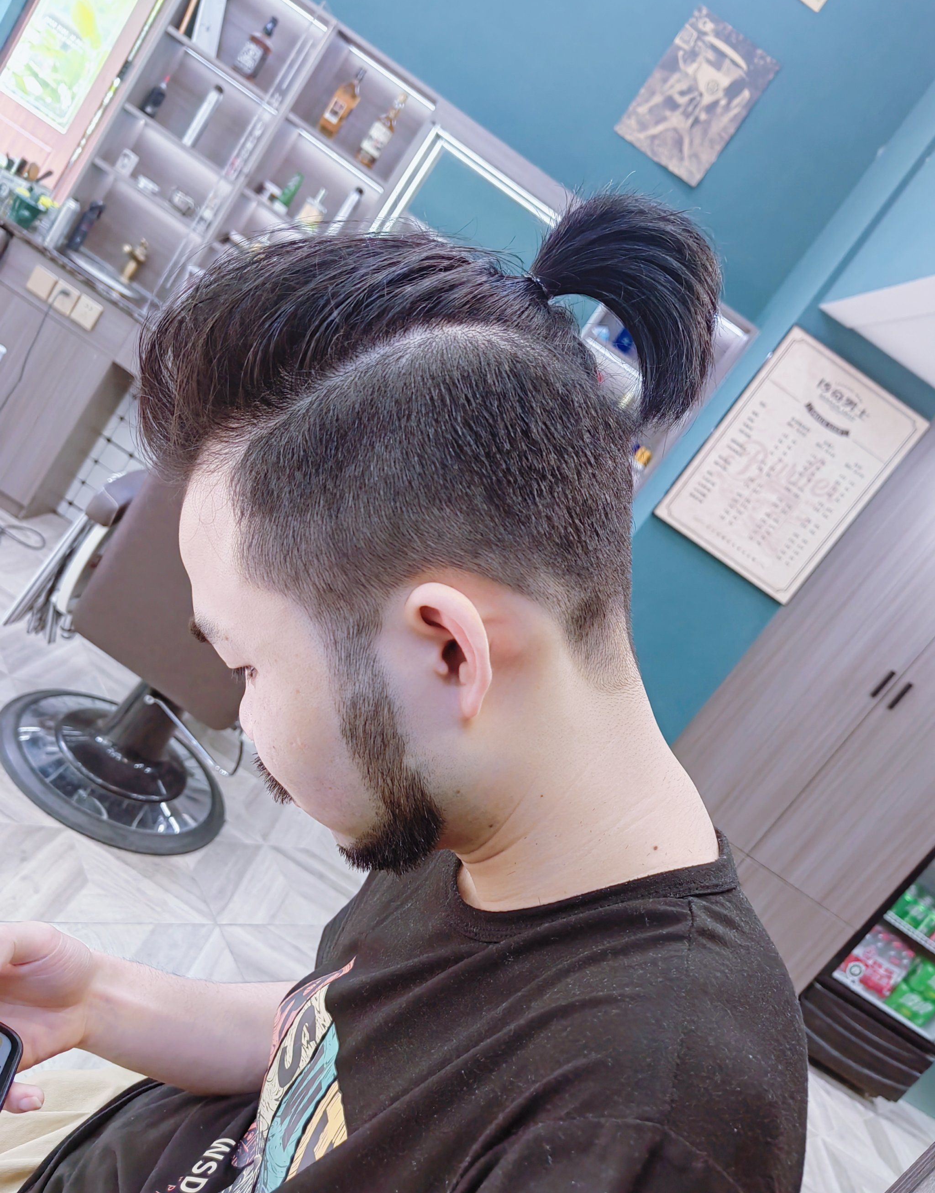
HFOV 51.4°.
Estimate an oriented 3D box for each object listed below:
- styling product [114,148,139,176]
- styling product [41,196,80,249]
[{"bbox_3d":[-1.285,-1.636,3.670,0.057,0.085,0.036,33,12,-16],"label":"styling product"},{"bbox_3d":[-1.423,-1.319,3.416,0.048,0.179,0.048,30,13,-28],"label":"styling product"}]

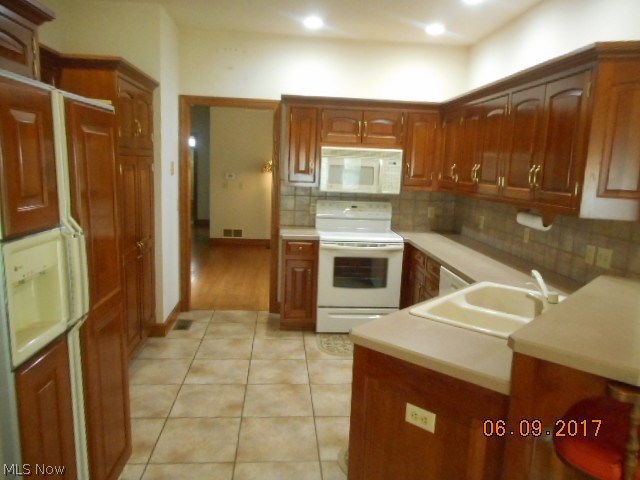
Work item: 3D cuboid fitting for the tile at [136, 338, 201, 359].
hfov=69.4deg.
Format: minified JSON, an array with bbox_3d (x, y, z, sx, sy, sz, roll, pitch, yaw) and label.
[{"bbox_3d":[-1.204,0.890,3.773,0.427,0.010,0.427,1,8,-5],"label":"tile"}]

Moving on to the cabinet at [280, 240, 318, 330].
[{"bbox_3d":[-0.210,0.385,4.449,0.325,0.870,0.610,1,8,-5],"label":"cabinet"}]

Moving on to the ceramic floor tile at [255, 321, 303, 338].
[{"bbox_3d":[-0.382,0.857,4.348,0.440,0.010,0.431,1,9,-5],"label":"ceramic floor tile"}]

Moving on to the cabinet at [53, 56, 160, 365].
[{"bbox_3d":[-1.635,-0.152,3.384,0.620,2.130,0.870,1,8,-5],"label":"cabinet"}]

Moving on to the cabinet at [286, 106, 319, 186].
[{"bbox_3d":[-0.188,-0.886,4.400,0.345,0.750,0.335,1,8,-5],"label":"cabinet"}]

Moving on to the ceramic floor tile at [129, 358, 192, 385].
[{"bbox_3d":[-1.201,0.980,3.428,0.440,0.010,0.431,1,9,-5],"label":"ceramic floor tile"}]

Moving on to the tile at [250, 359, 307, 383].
[{"bbox_3d":[-0.305,0.976,3.424,0.427,0.010,0.427,1,8,-5],"label":"tile"}]

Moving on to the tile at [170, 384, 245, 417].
[{"bbox_3d":[-0.723,1.060,3.044,0.440,0.010,0.431,1,9,-5],"label":"tile"}]

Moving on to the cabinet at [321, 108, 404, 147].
[{"bbox_3d":[0.380,-1.057,4.423,0.780,0.375,0.335,1,8,-5],"label":"cabinet"}]

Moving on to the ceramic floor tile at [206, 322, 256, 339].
[{"bbox_3d":[-0.826,0.848,4.310,0.440,0.010,0.431,1,9,-5],"label":"ceramic floor tile"}]

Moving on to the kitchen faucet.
[{"bbox_3d":[0.962,0.224,1.975,0.180,0.190,0.090,9,11,41],"label":"kitchen faucet"}]

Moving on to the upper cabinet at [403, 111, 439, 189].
[{"bbox_3d":[0.938,-0.857,4.501,0.355,0.750,0.335,1,8,-5],"label":"upper cabinet"}]

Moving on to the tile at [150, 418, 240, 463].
[{"bbox_3d":[-0.689,1.131,2.622,0.440,0.010,0.431,1,9,-5],"label":"tile"}]

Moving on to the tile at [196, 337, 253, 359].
[{"bbox_3d":[-0.792,0.918,3.888,0.440,0.010,0.431,1,9,-5],"label":"tile"}]

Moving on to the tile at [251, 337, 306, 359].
[{"bbox_3d":[-0.348,0.928,3.926,0.440,0.010,0.431,1,9,-5],"label":"tile"}]

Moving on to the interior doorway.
[{"bbox_3d":[-0.891,-0.314,4.641,0.993,2.145,0.110,1,8,-5],"label":"interior doorway"}]

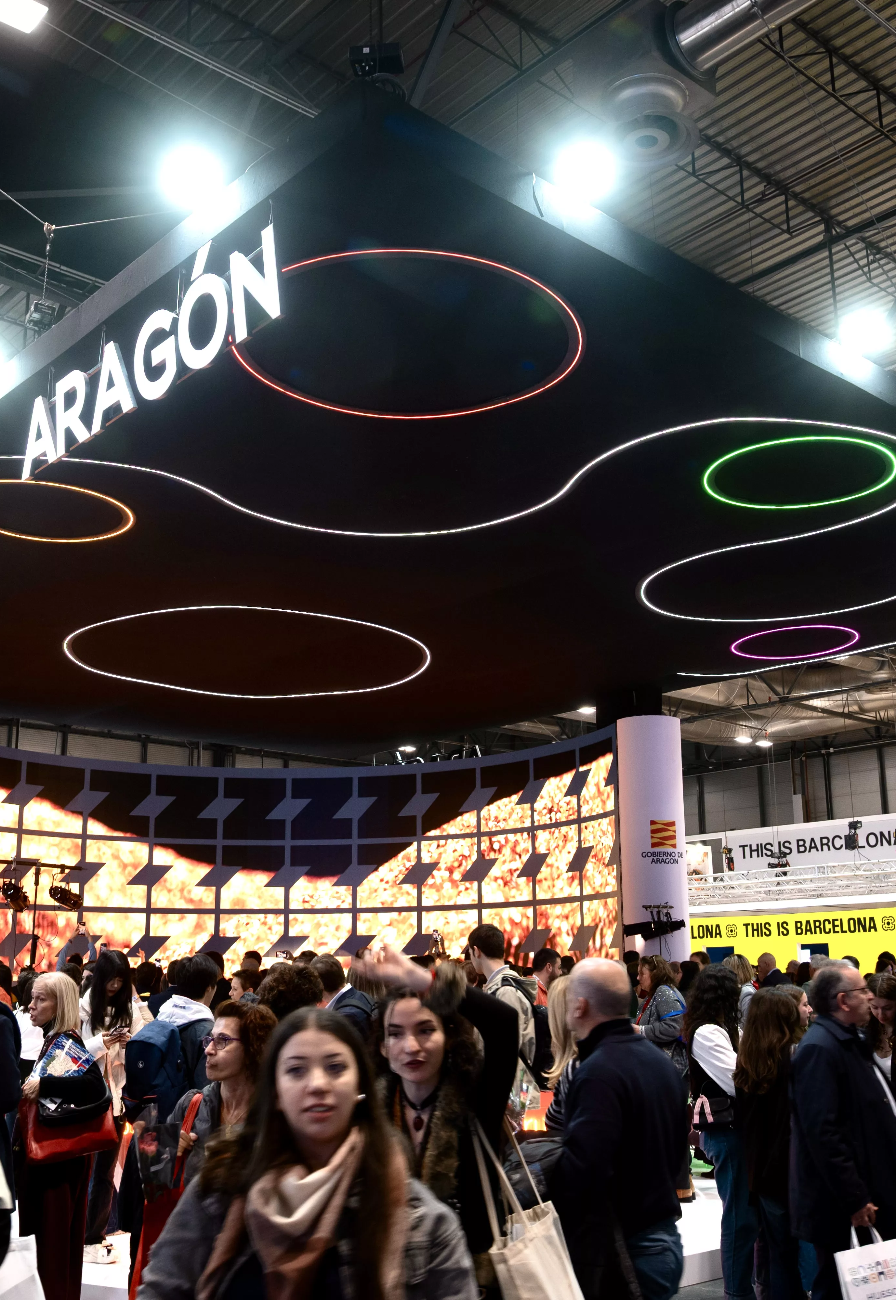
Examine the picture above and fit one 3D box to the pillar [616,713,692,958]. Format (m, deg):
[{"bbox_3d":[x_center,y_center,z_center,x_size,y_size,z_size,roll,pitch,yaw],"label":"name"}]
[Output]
[{"bbox_3d":[2.590,3.138,15.950,0.783,4.641,0.783,11,-18,-40],"label":"pillar"}]

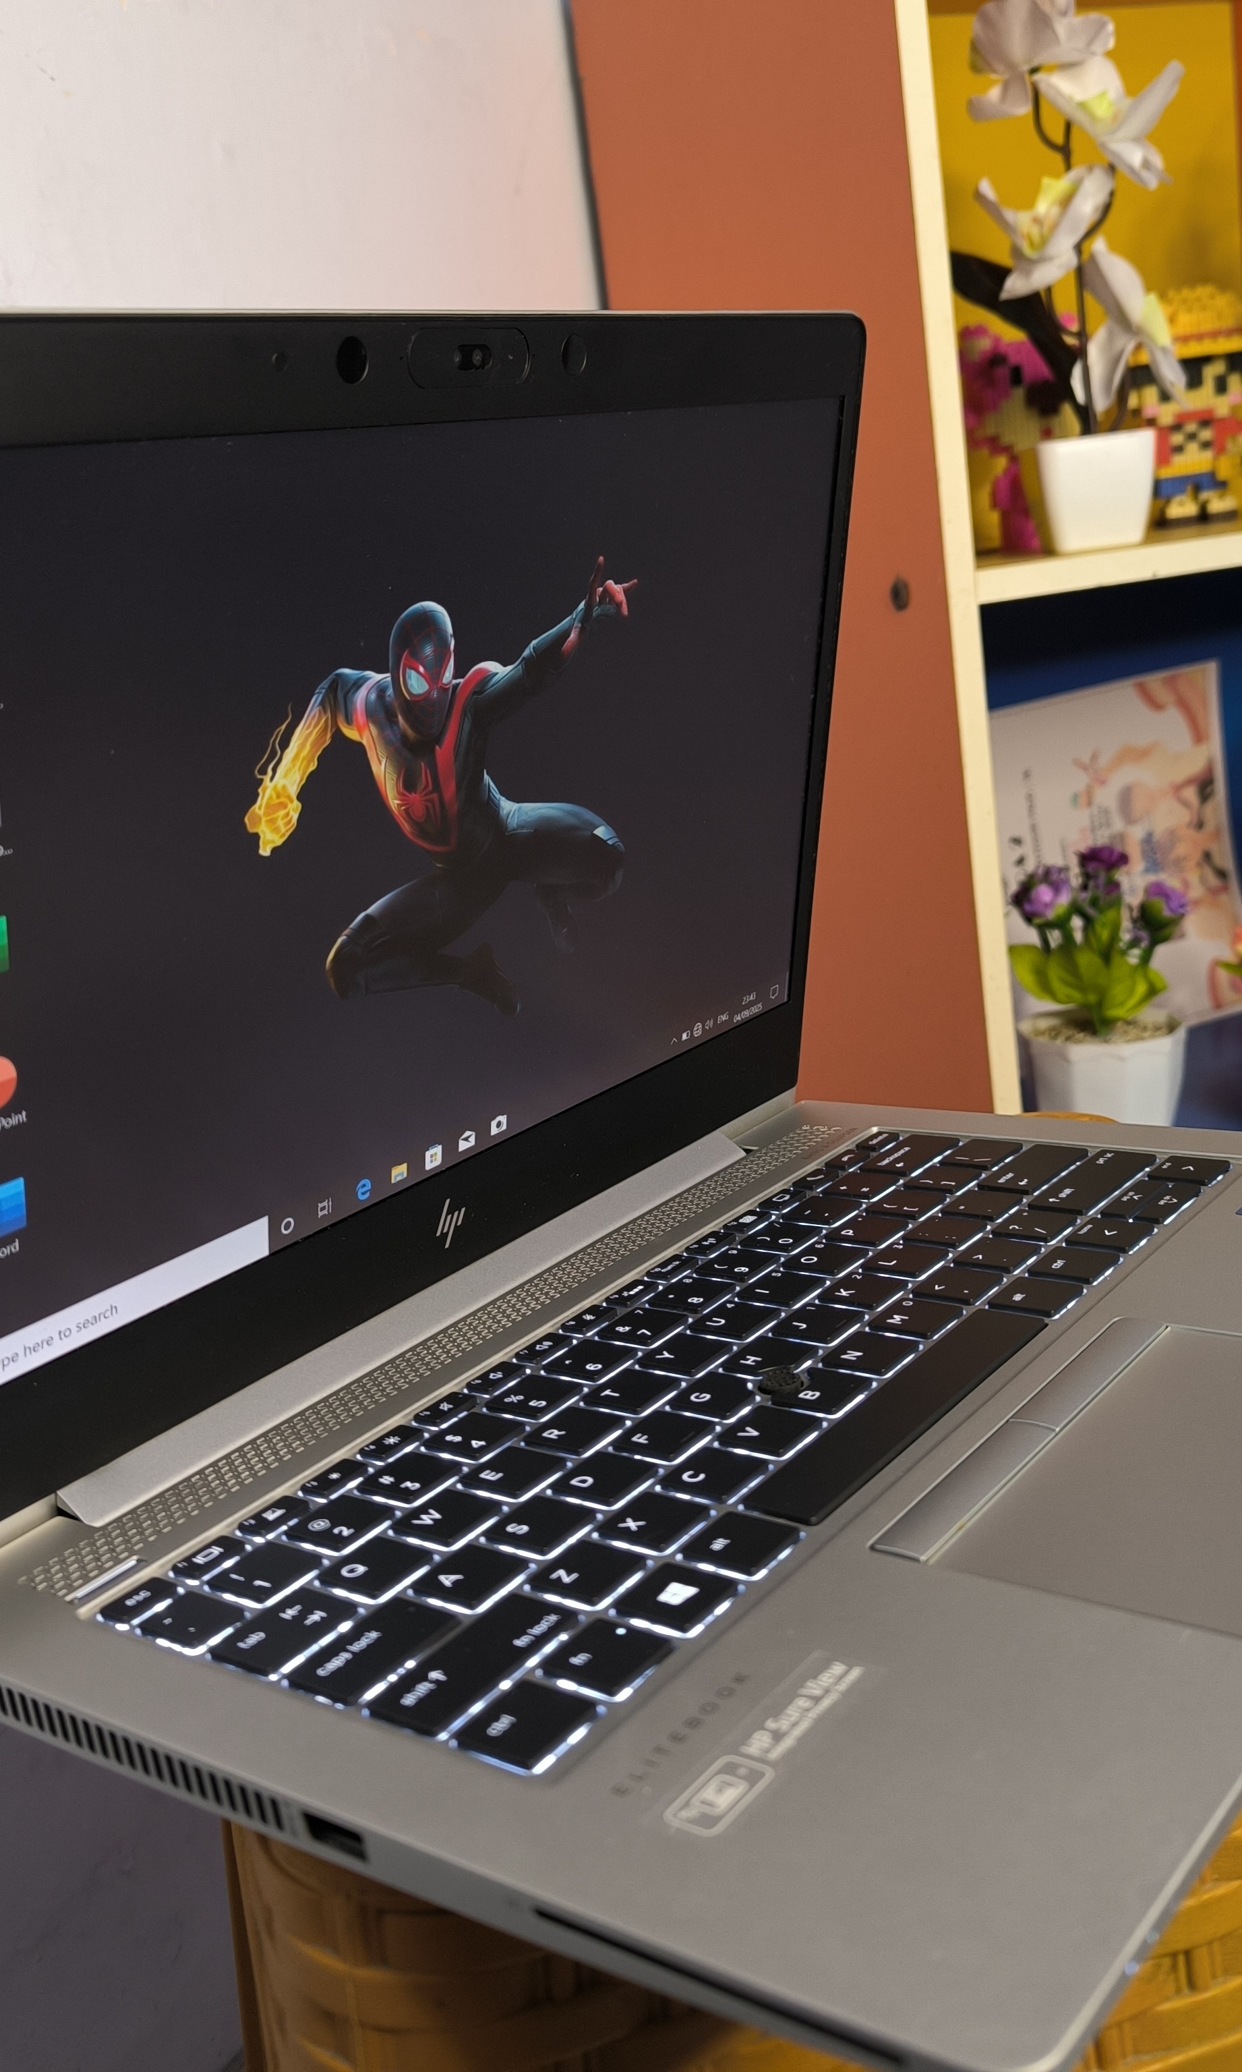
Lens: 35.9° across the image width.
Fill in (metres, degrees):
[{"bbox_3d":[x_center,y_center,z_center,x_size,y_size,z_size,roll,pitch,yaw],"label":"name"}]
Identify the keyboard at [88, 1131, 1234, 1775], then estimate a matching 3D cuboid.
[{"bbox_3d":[0.029,0.067,0.402,0.103,0.005,0.272,2,17,38],"label":"keyboard"}]

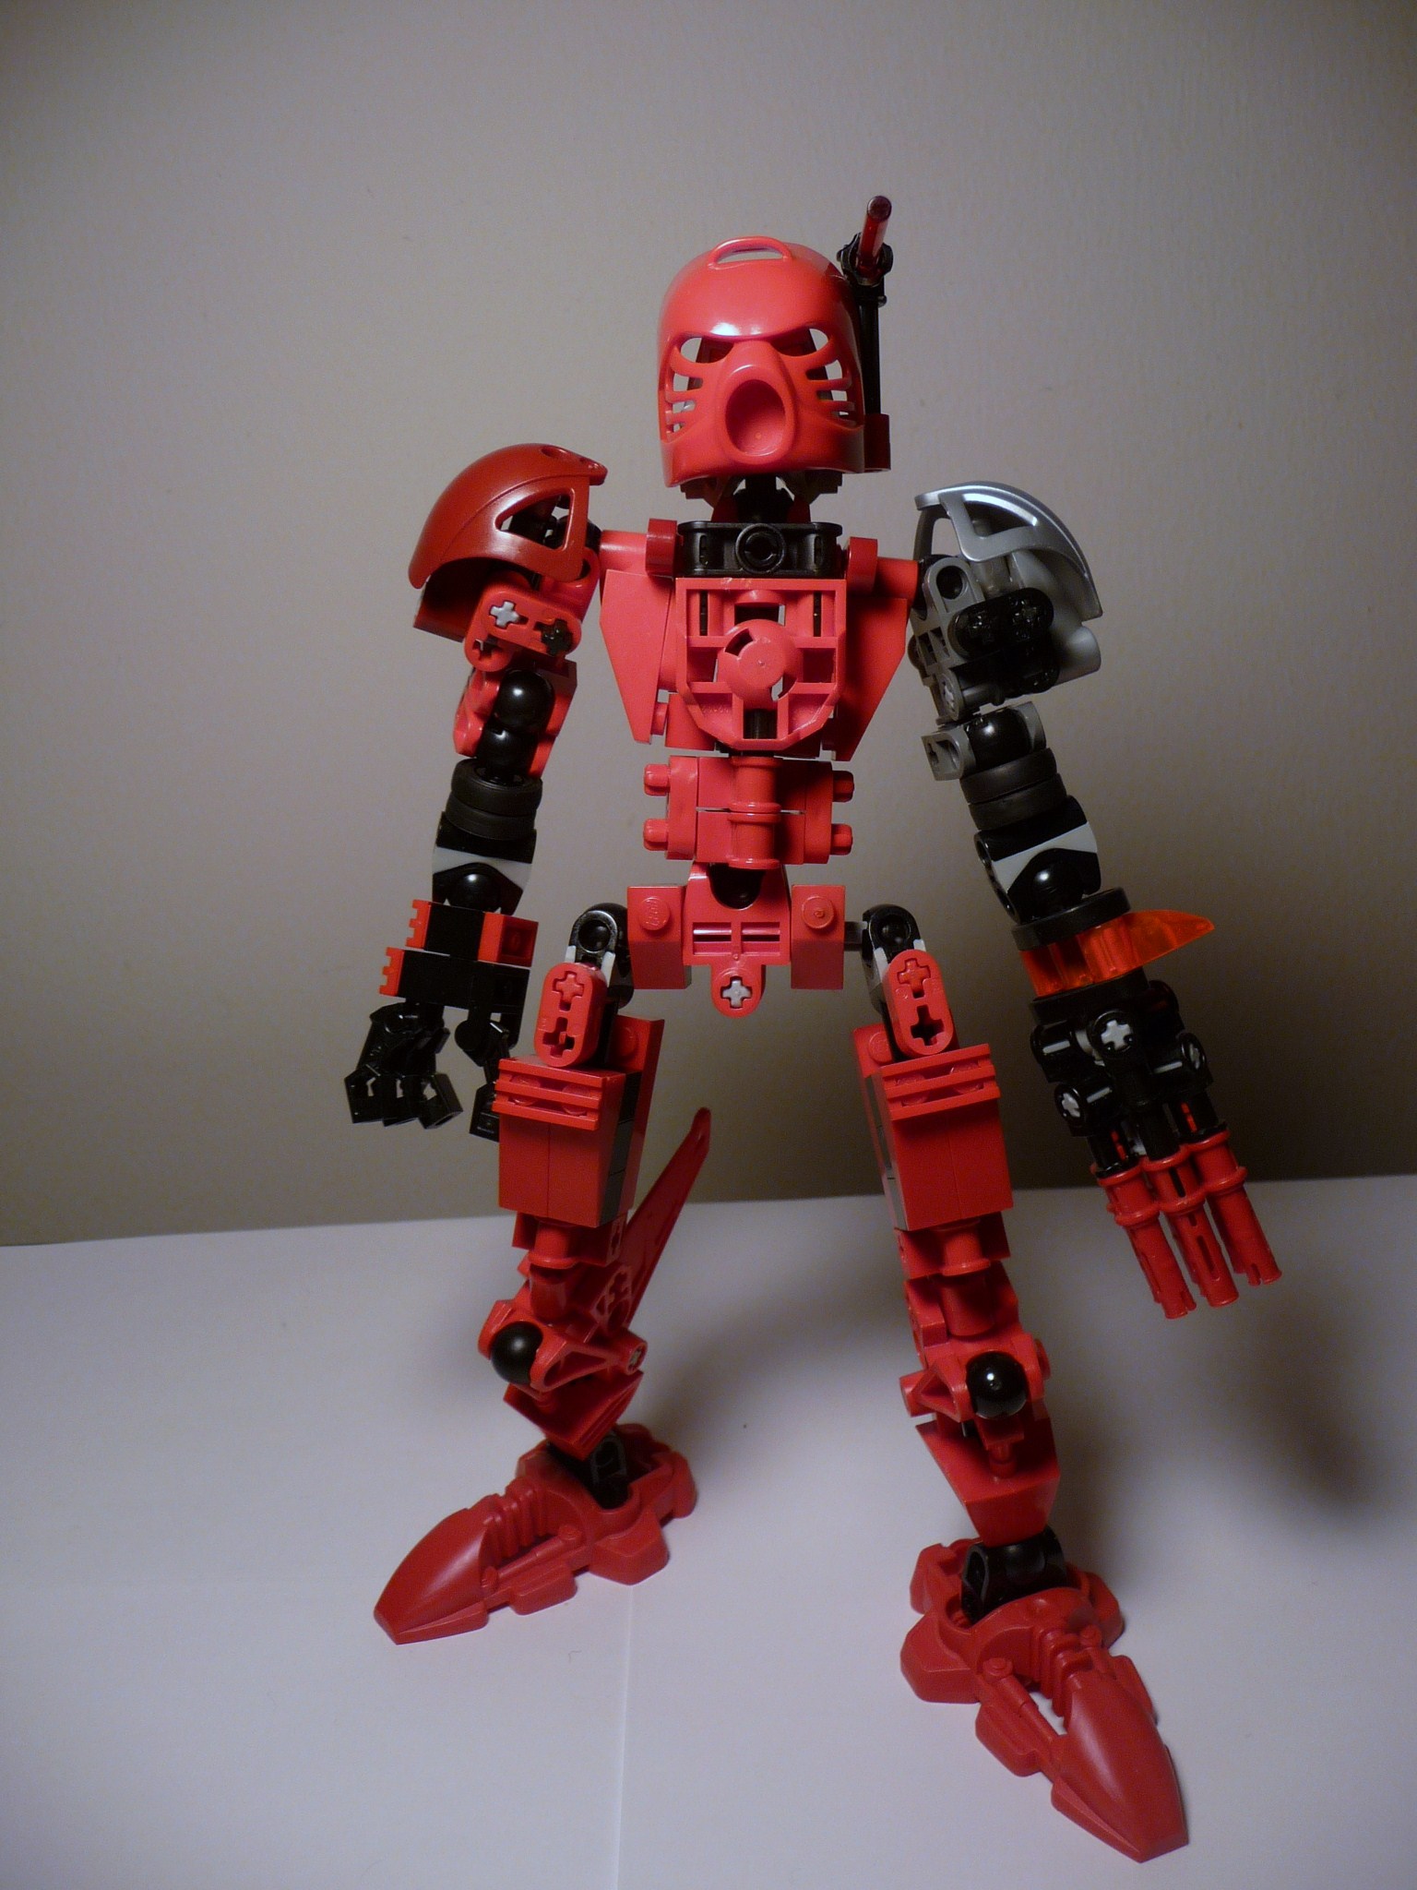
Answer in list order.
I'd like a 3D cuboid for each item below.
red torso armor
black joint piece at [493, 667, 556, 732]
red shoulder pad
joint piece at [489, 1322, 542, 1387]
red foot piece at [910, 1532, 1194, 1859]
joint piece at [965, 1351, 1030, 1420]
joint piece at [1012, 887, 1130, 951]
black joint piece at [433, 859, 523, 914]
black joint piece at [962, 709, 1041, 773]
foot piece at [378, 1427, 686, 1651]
[{"bbox_3d":[0.007,-0.027,0.234,0.045,0.071,0.033,1,14,-2],"label":"red torso armor"},{"bbox_3d":[-0.029,-0.038,0.239,0.010,0.010,0.010,13,18,2],"label":"black joint piece"},{"bbox_3d":[-0.031,-0.066,0.233,0.027,0.022,0.022,-3,16,-16],"label":"red shoulder pad"},{"bbox_3d":[-0.030,0.065,0.243,0.010,0.010,0.010,-2,16,1],"label":"joint piece"},{"bbox_3d":[0.051,0.106,0.226,0.034,0.017,0.057,-8,17,-18],"label":"red foot piece"},{"bbox_3d":[0.045,0.068,0.236,0.010,0.010,0.010,-4,16,-5],"label":"joint piece"},{"bbox_3d":[0.051,-0.004,0.213,0.016,0.004,0.016,-16,0,-8],"label":"joint piece"},{"bbox_3d":[-0.036,-0.009,0.235,0.014,0.009,0.011,12,17,3],"label":"black joint piece"},{"bbox_3d":[0.042,-0.030,0.222,0.011,0.009,0.011,-16,6,-4],"label":"black joint piece"},{"bbox_3d":[-0.031,0.098,0.265,0.057,0.017,0.034,-15,20,-36],"label":"foot piece"}]

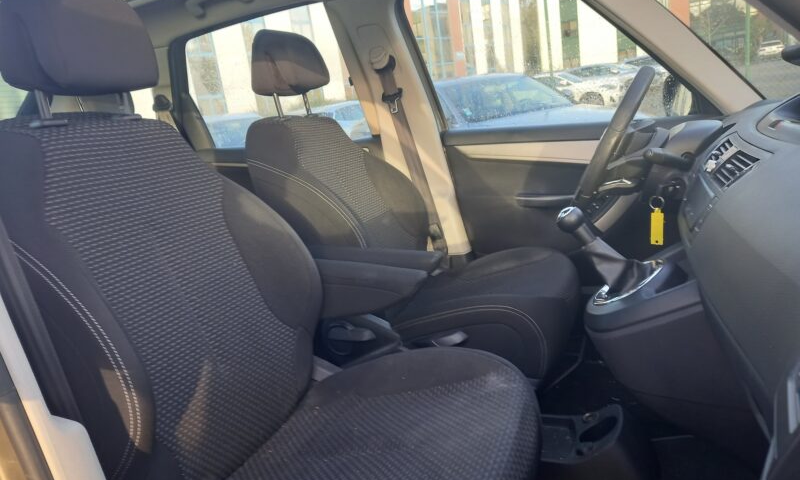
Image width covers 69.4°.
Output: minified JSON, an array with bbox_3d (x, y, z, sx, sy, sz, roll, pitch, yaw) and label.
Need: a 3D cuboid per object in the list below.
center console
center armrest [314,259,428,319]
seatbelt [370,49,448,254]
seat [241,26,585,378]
[{"bbox_3d":[0.489,0.145,1.117,0.340,0.470,0.250,-4,13,19],"label":"center console"},{"bbox_3d":[-0.080,0.092,1.182,0.330,0.125,0.085,-4,13,19],"label":"center armrest"},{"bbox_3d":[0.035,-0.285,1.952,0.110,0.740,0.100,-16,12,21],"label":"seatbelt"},{"bbox_3d":[0.057,-0.120,1.619,0.840,0.990,0.530,-4,13,19],"label":"seat"}]

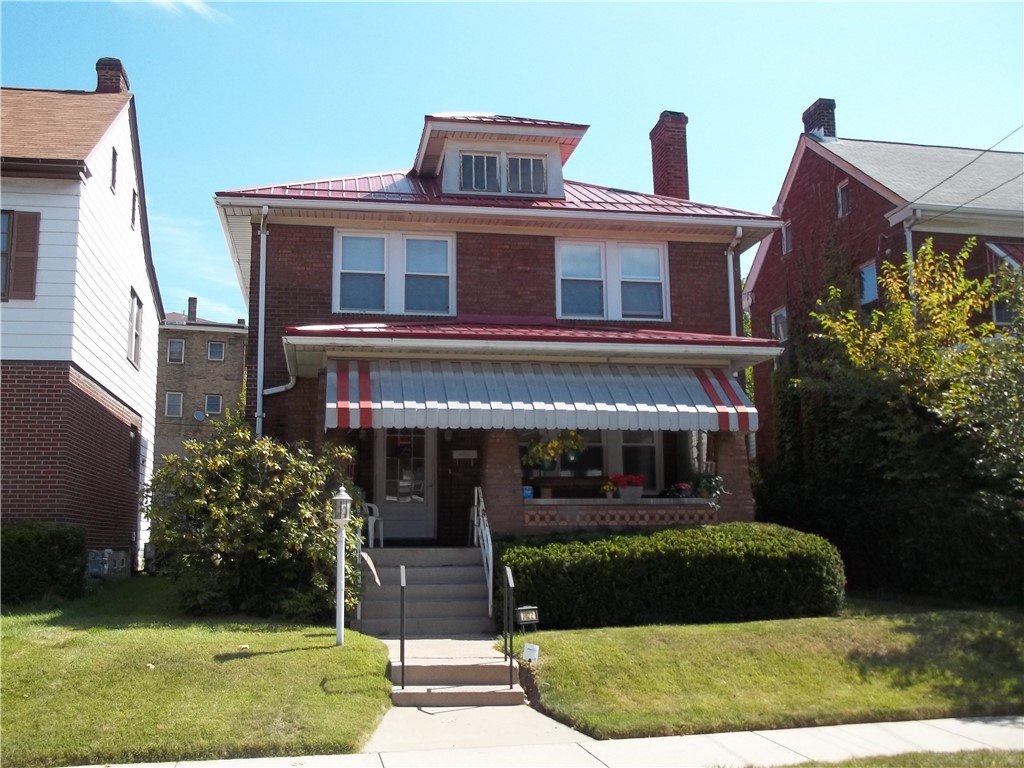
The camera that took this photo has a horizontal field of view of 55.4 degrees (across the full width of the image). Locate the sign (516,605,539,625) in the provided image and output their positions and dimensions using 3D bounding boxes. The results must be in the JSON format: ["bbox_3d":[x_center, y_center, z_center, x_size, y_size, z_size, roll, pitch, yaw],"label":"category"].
[{"bbox_3d":[0.174,2.536,10.731,0.205,0.205,0.110,2,-9,-20],"label":"sign"}]

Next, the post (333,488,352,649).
[{"bbox_3d":[-1.790,1.912,10.281,0.205,1.647,0.205,1,-9,-11],"label":"post"}]

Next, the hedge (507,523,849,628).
[{"bbox_3d":[1.934,2.325,12.040,4.030,1.130,1.400,1,-9,-11],"label":"hedge"}]

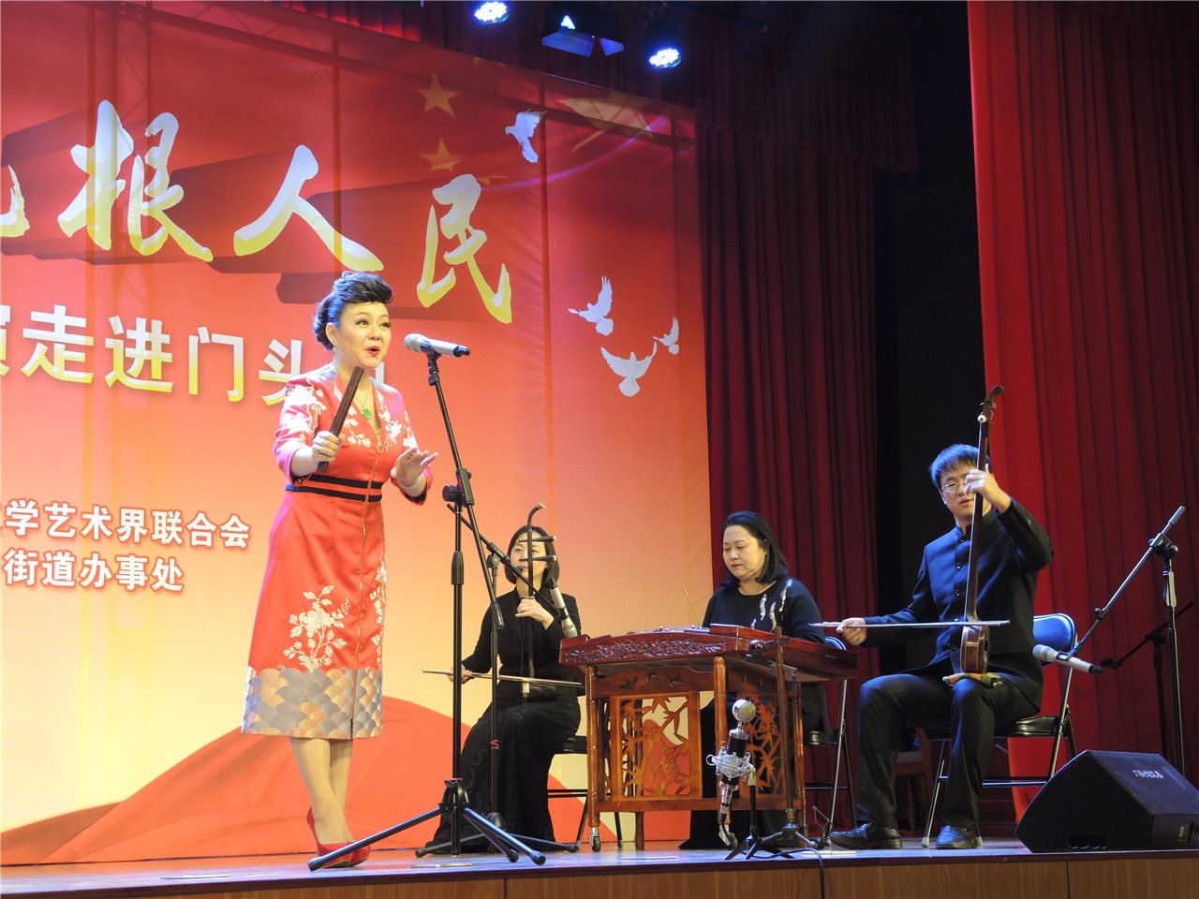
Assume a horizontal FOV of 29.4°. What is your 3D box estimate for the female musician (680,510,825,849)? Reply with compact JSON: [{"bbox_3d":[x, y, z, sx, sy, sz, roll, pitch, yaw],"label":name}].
[{"bbox_3d":[0.549,0.869,8.697,0.540,1.250,0.670,-8,-11,34],"label":"female musician"}]

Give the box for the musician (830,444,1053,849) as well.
[{"bbox_3d":[1.123,0.628,7.435,0.660,1.320,0.720,-7,-10,35],"label":"musician"}]

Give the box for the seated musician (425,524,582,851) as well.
[{"bbox_3d":[-0.378,0.907,8.715,0.540,1.230,0.660,-5,-10,21],"label":"seated musician"}]

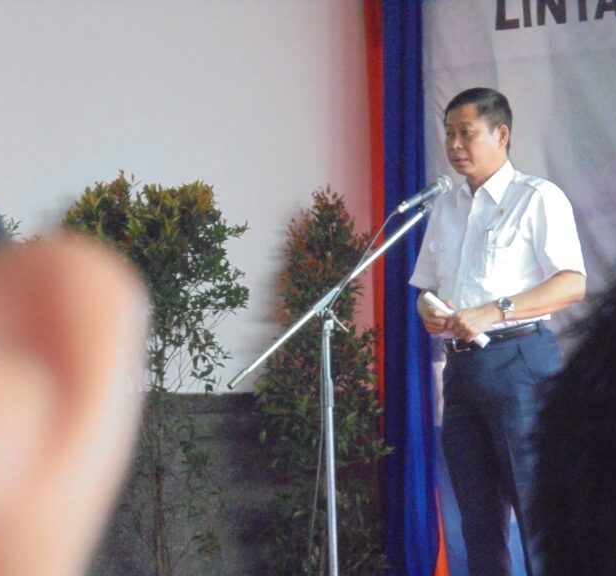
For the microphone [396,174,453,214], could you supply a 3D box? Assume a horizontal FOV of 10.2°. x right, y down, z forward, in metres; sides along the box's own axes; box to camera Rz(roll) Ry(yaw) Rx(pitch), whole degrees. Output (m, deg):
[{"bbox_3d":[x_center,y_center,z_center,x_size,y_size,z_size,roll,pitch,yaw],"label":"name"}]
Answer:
[{"bbox_3d":[0.325,-0.256,9.600,0.192,0.050,0.050,-29,12,-28],"label":"microphone"}]

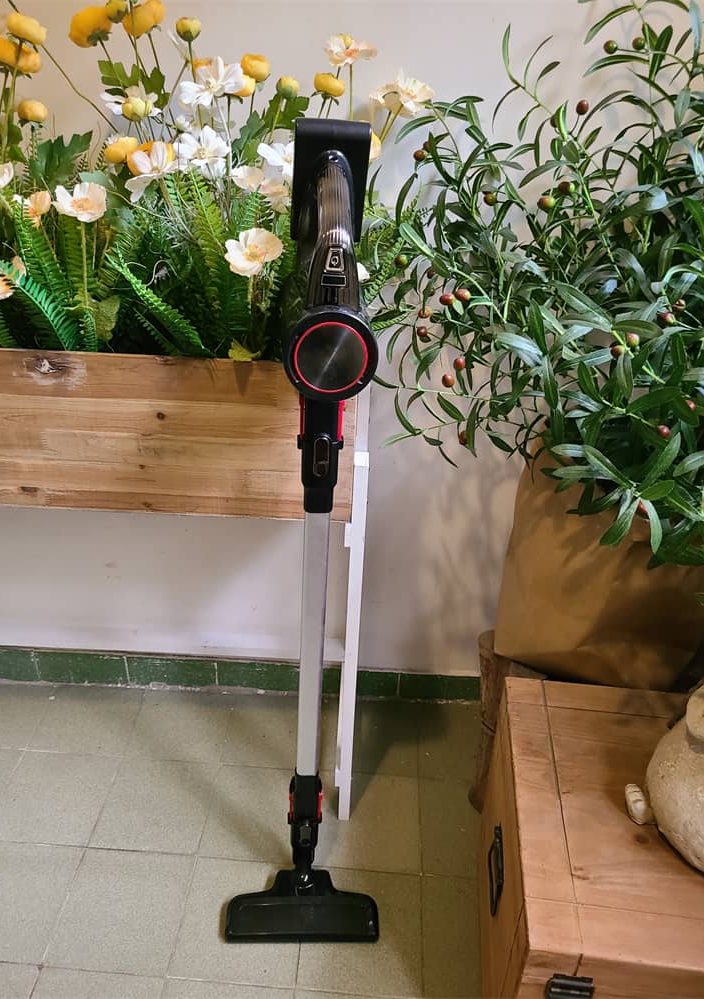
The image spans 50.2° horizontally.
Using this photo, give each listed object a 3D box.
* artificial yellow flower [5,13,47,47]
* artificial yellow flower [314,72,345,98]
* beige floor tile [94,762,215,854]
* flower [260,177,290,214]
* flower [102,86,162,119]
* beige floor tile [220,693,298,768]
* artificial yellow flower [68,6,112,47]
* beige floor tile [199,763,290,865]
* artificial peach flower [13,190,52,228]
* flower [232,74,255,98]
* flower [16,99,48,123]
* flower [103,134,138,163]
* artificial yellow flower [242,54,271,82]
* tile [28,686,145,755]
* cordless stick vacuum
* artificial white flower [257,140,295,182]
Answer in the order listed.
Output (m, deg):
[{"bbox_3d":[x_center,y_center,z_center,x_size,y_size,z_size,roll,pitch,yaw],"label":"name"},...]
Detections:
[{"bbox_3d":[-0.382,-0.551,0.881,0.047,0.027,0.047,21,31,-9],"label":"artificial yellow flower"},{"bbox_3d":[-0.028,-0.507,0.920,0.039,0.028,0.039,4,32,2],"label":"artificial yellow flower"},{"bbox_3d":[-0.370,0.583,1.429,0.200,0.010,0.200,3,33,2],"label":"beige floor tile"},{"bbox_3d":[-0.098,-0.394,0.973,0.058,0.052,0.052,-2,32,-8],"label":"flower"},{"bbox_3d":[-0.267,-0.481,0.908,0.073,0.043,0.063,3,48,2],"label":"flower"},{"bbox_3d":[-0.157,0.491,1.587,0.200,0.010,0.192,4,32,2],"label":"beige floor tile"},{"bbox_3d":[-0.312,-0.563,0.895,0.051,0.046,0.048,-5,33,-12],"label":"artificial yellow flower"},{"bbox_3d":[-0.169,0.595,1.422,0.200,0.010,0.200,4,32,2],"label":"beige floor tile"},{"bbox_3d":[-0.392,-0.357,0.925,0.049,0.044,0.047,-5,32,7],"label":"artificial peach flower"},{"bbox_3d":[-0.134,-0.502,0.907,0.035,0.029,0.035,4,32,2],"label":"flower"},{"bbox_3d":[-0.404,-0.490,0.946,0.038,0.031,0.038,-5,33,-12],"label":"flower"},{"bbox_3d":[-0.281,-0.428,0.919,0.044,0.035,0.043,-5,32,7],"label":"flower"},{"bbox_3d":[-0.117,-0.526,0.914,0.034,0.032,0.034,4,32,2],"label":"artificial yellow flower"},{"bbox_3d":[-0.557,0.469,1.595,0.200,0.010,0.182,4,32,2],"label":"tile"},{"bbox_3d":[-0.054,0.140,1.053,0.247,1.190,0.230,2,27,-2],"label":"cordless stick vacuum"},{"bbox_3d":[-0.083,-0.419,0.933,0.075,0.060,0.050,4,32,2],"label":"artificial white flower"}]

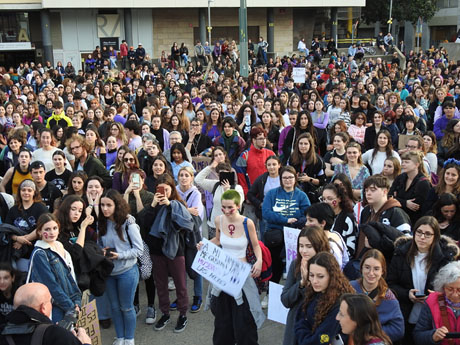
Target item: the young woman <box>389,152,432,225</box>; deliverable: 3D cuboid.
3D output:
[{"bbox_3d":[1.997,0.614,7.057,0.470,1.680,0.330,12,20,40],"label":"young woman"}]

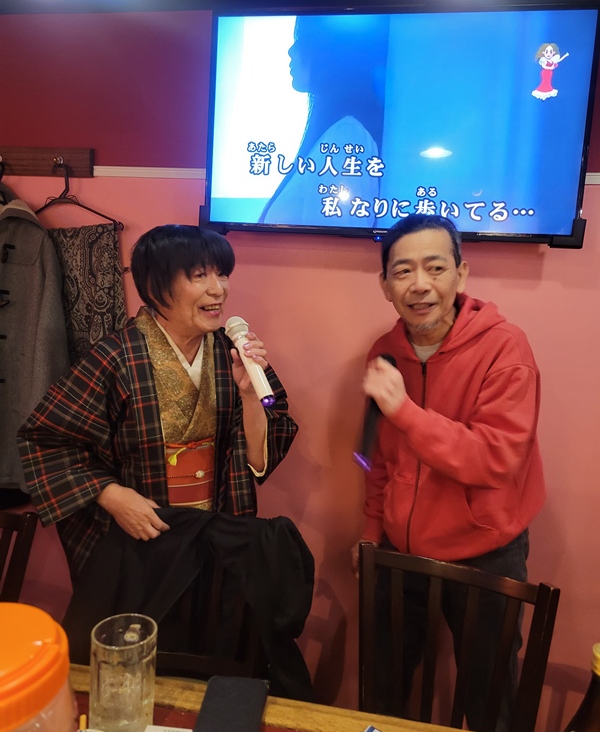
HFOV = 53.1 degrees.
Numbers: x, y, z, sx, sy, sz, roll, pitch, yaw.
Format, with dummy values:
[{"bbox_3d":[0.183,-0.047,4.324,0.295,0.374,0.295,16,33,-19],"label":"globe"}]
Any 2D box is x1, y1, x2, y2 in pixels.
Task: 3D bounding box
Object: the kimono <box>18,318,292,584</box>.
[{"bbox_3d":[-0.324,0.215,1.365,0.570,0.680,0.380,0,8,-25],"label":"kimono"}]

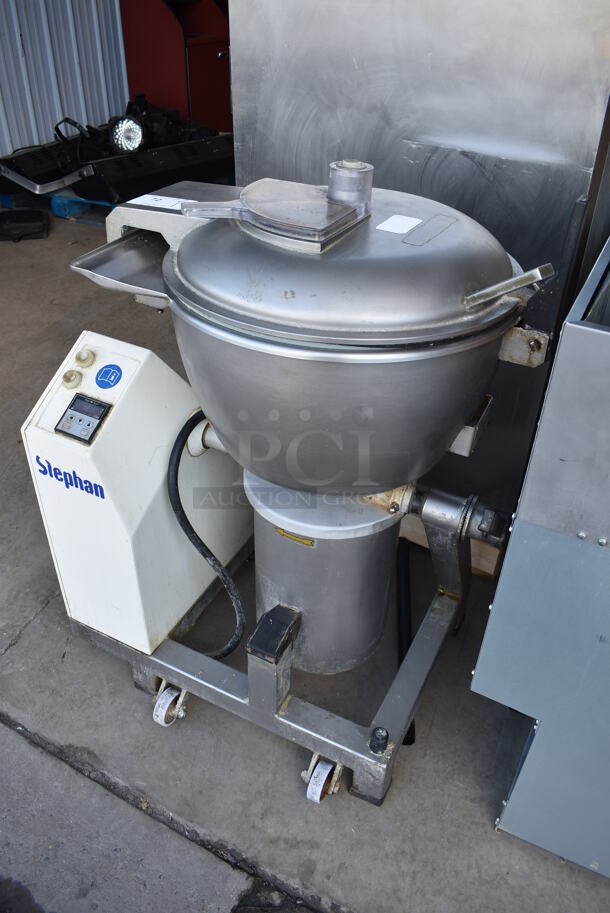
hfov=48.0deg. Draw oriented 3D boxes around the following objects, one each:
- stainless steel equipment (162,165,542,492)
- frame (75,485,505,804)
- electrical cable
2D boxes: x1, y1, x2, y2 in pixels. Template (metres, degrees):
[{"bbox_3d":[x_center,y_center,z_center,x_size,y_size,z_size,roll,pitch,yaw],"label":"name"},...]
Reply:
[{"bbox_3d":[0.061,-0.172,1.121,0.586,0.573,0.573,17,38,22],"label":"stainless steel equipment"},{"bbox_3d":[-0.043,0.217,1.417,0.816,0.582,0.573,17,38,22],"label":"frame"},{"bbox_3d":[-0.182,0.196,1.390,0.134,0.604,0.159,17,38,22],"label":"electrical cable"}]

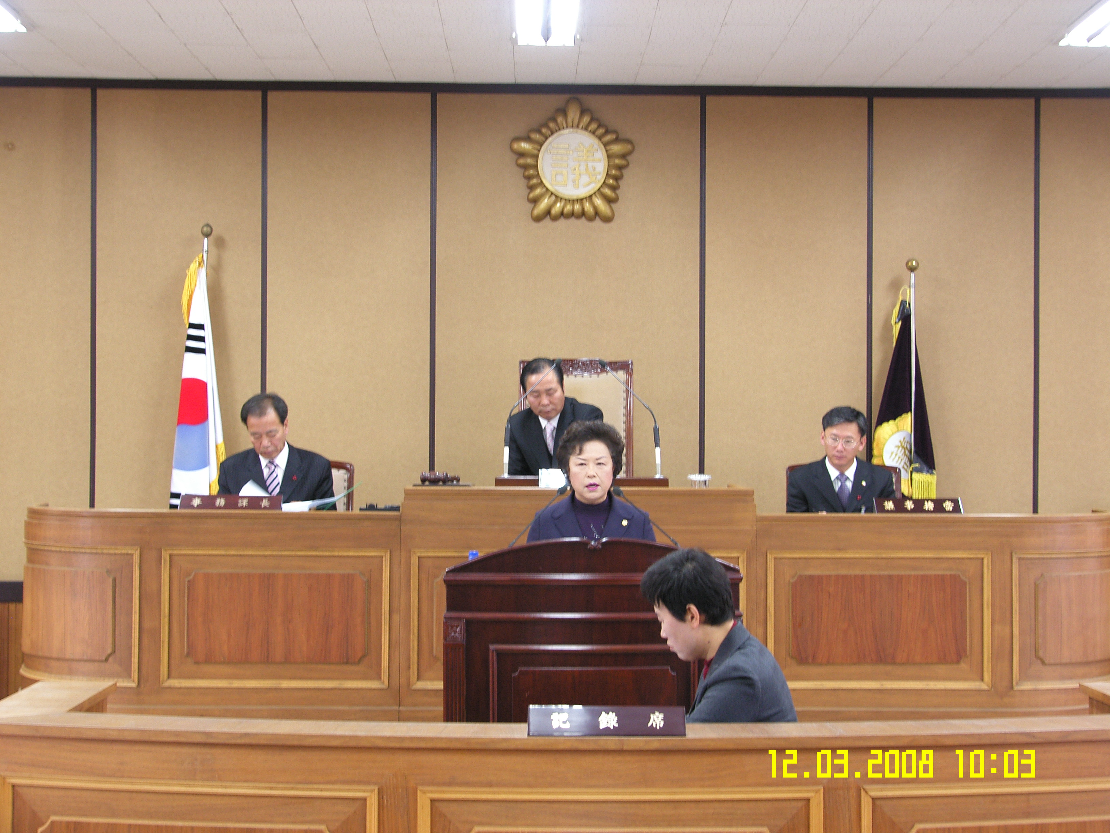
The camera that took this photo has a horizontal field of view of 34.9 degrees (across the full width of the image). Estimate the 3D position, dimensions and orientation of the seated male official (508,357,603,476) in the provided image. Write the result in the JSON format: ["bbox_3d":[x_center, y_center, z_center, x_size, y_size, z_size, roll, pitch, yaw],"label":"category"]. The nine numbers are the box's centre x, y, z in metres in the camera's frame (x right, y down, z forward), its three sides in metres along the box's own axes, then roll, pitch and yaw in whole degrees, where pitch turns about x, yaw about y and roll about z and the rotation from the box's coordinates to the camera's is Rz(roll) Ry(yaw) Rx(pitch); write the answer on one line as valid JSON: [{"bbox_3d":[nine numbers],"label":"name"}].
[{"bbox_3d":[-0.001,0.376,6.911,0.480,1.220,0.800,0,-1,2],"label":"seated male official"}]

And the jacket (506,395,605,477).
[{"bbox_3d":[0.004,0.238,7.025,0.470,0.640,0.420,0,-1,2],"label":"jacket"}]

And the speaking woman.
[{"bbox_3d":[0.109,0.809,5.538,0.480,1.600,0.330,0,-1,2],"label":"speaking woman"}]

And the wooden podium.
[{"bbox_3d":[0.099,0.950,5.111,0.830,1.220,0.520,0,-1,-1],"label":"wooden podium"}]

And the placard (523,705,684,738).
[{"bbox_3d":[0.102,0.604,3.500,0.311,0.062,0.070,0,-1,-1],"label":"placard"}]

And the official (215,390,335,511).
[{"bbox_3d":[-1.108,0.541,6.840,0.500,1.270,0.780,0,-1,1],"label":"official"}]

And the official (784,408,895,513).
[{"bbox_3d":[1.148,0.589,6.870,0.500,1.270,0.780,0,-1,2],"label":"official"}]

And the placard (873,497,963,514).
[{"bbox_3d":[1.277,0.311,6.200,0.315,0.055,0.070,0,-1,-1],"label":"placard"}]

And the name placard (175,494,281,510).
[{"bbox_3d":[-1.140,0.302,6.200,0.360,0.055,0.070,0,-1,-1],"label":"name placard"}]

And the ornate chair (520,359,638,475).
[{"bbox_3d":[0.092,0.370,7.391,0.600,1.240,0.660,0,-1,-1],"label":"ornate chair"}]

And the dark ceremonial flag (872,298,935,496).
[{"bbox_3d":[1.679,-0.042,8.492,0.320,1.100,0.240,0,-1,-1],"label":"dark ceremonial flag"}]

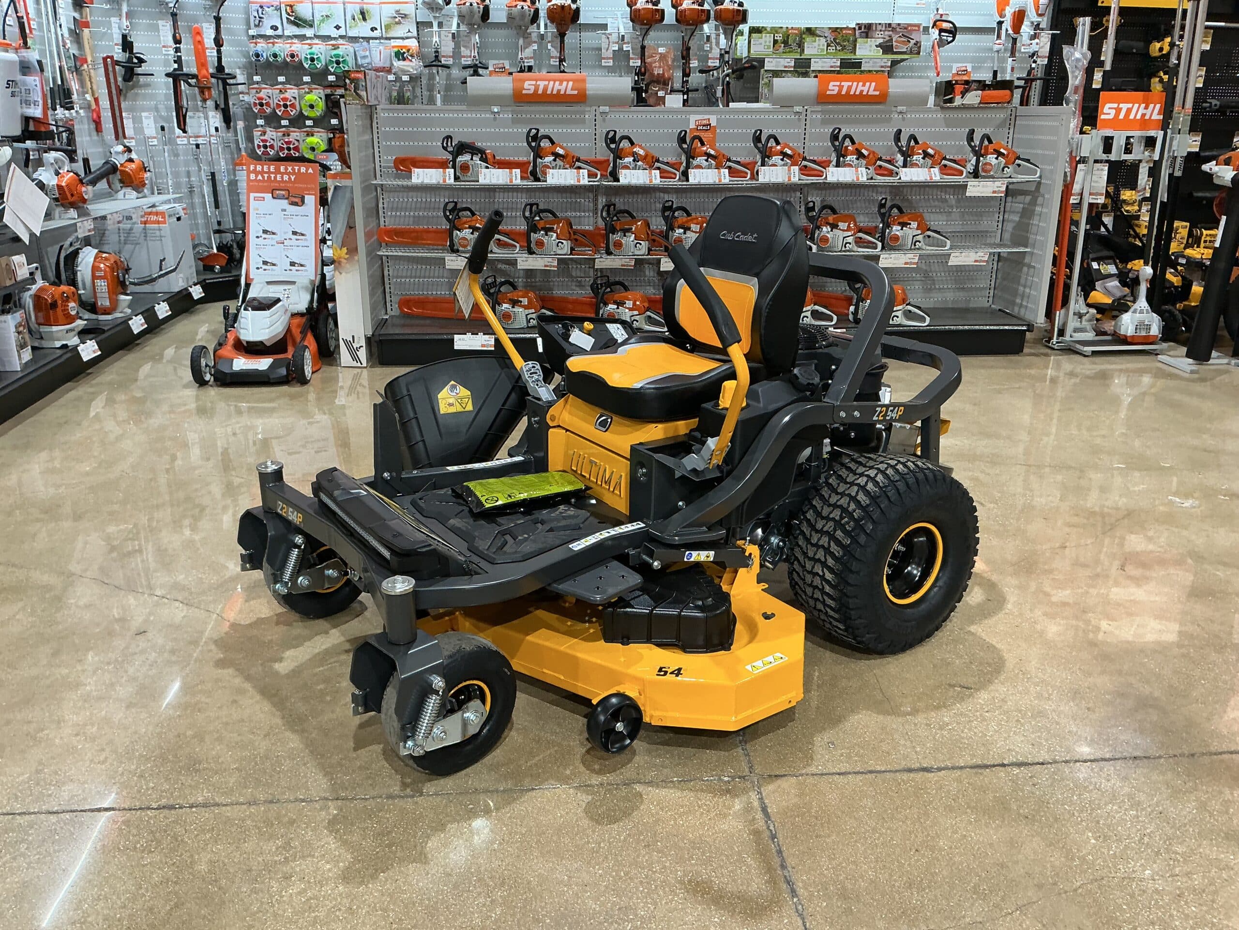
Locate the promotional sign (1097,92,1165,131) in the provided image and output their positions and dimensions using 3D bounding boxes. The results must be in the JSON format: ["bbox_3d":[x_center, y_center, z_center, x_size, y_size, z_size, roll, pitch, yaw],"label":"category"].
[{"bbox_3d":[2.935,-2.021,5.943,0.390,0.210,0.012,-1,19,-5],"label":"promotional sign"}]

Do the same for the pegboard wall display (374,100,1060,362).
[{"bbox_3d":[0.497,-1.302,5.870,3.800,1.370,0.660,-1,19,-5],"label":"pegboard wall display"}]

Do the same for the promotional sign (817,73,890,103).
[{"bbox_3d":[1.320,-2.132,5.888,0.425,0.155,0.035,-1,19,-5],"label":"promotional sign"}]

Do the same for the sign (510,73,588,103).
[{"bbox_3d":[-0.384,-2.089,5.751,0.415,0.155,0.035,-1,19,-5],"label":"sign"}]

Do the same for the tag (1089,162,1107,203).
[{"bbox_3d":[2.792,-1.631,6.045,0.092,0.225,0.010,-1,19,-5],"label":"tag"}]

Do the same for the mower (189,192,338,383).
[{"bbox_3d":[-1.938,-1.085,5.793,0.600,1.000,1.400,-1,19,-2],"label":"mower"}]

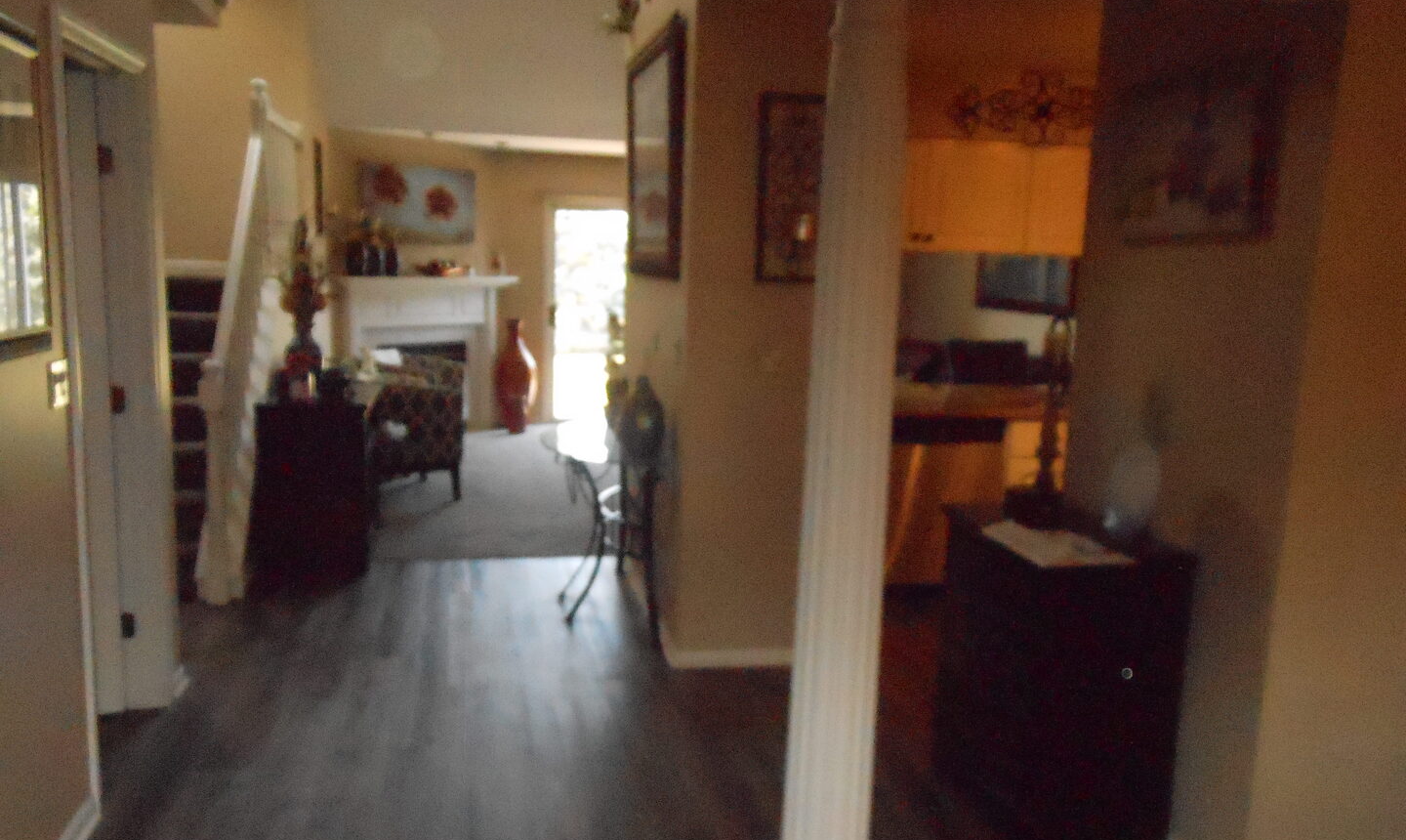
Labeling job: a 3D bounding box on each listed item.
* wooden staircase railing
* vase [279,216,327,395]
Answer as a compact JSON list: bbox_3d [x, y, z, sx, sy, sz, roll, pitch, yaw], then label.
[{"bbox_3d":[-2.267,-0.534,6.067,0.180,2.380,2.400,0,8,-11],"label":"wooden staircase railing"},{"bbox_3d":[-1.937,-0.549,5.686,0.230,0.870,0.230,0,8,-11],"label":"vase"}]

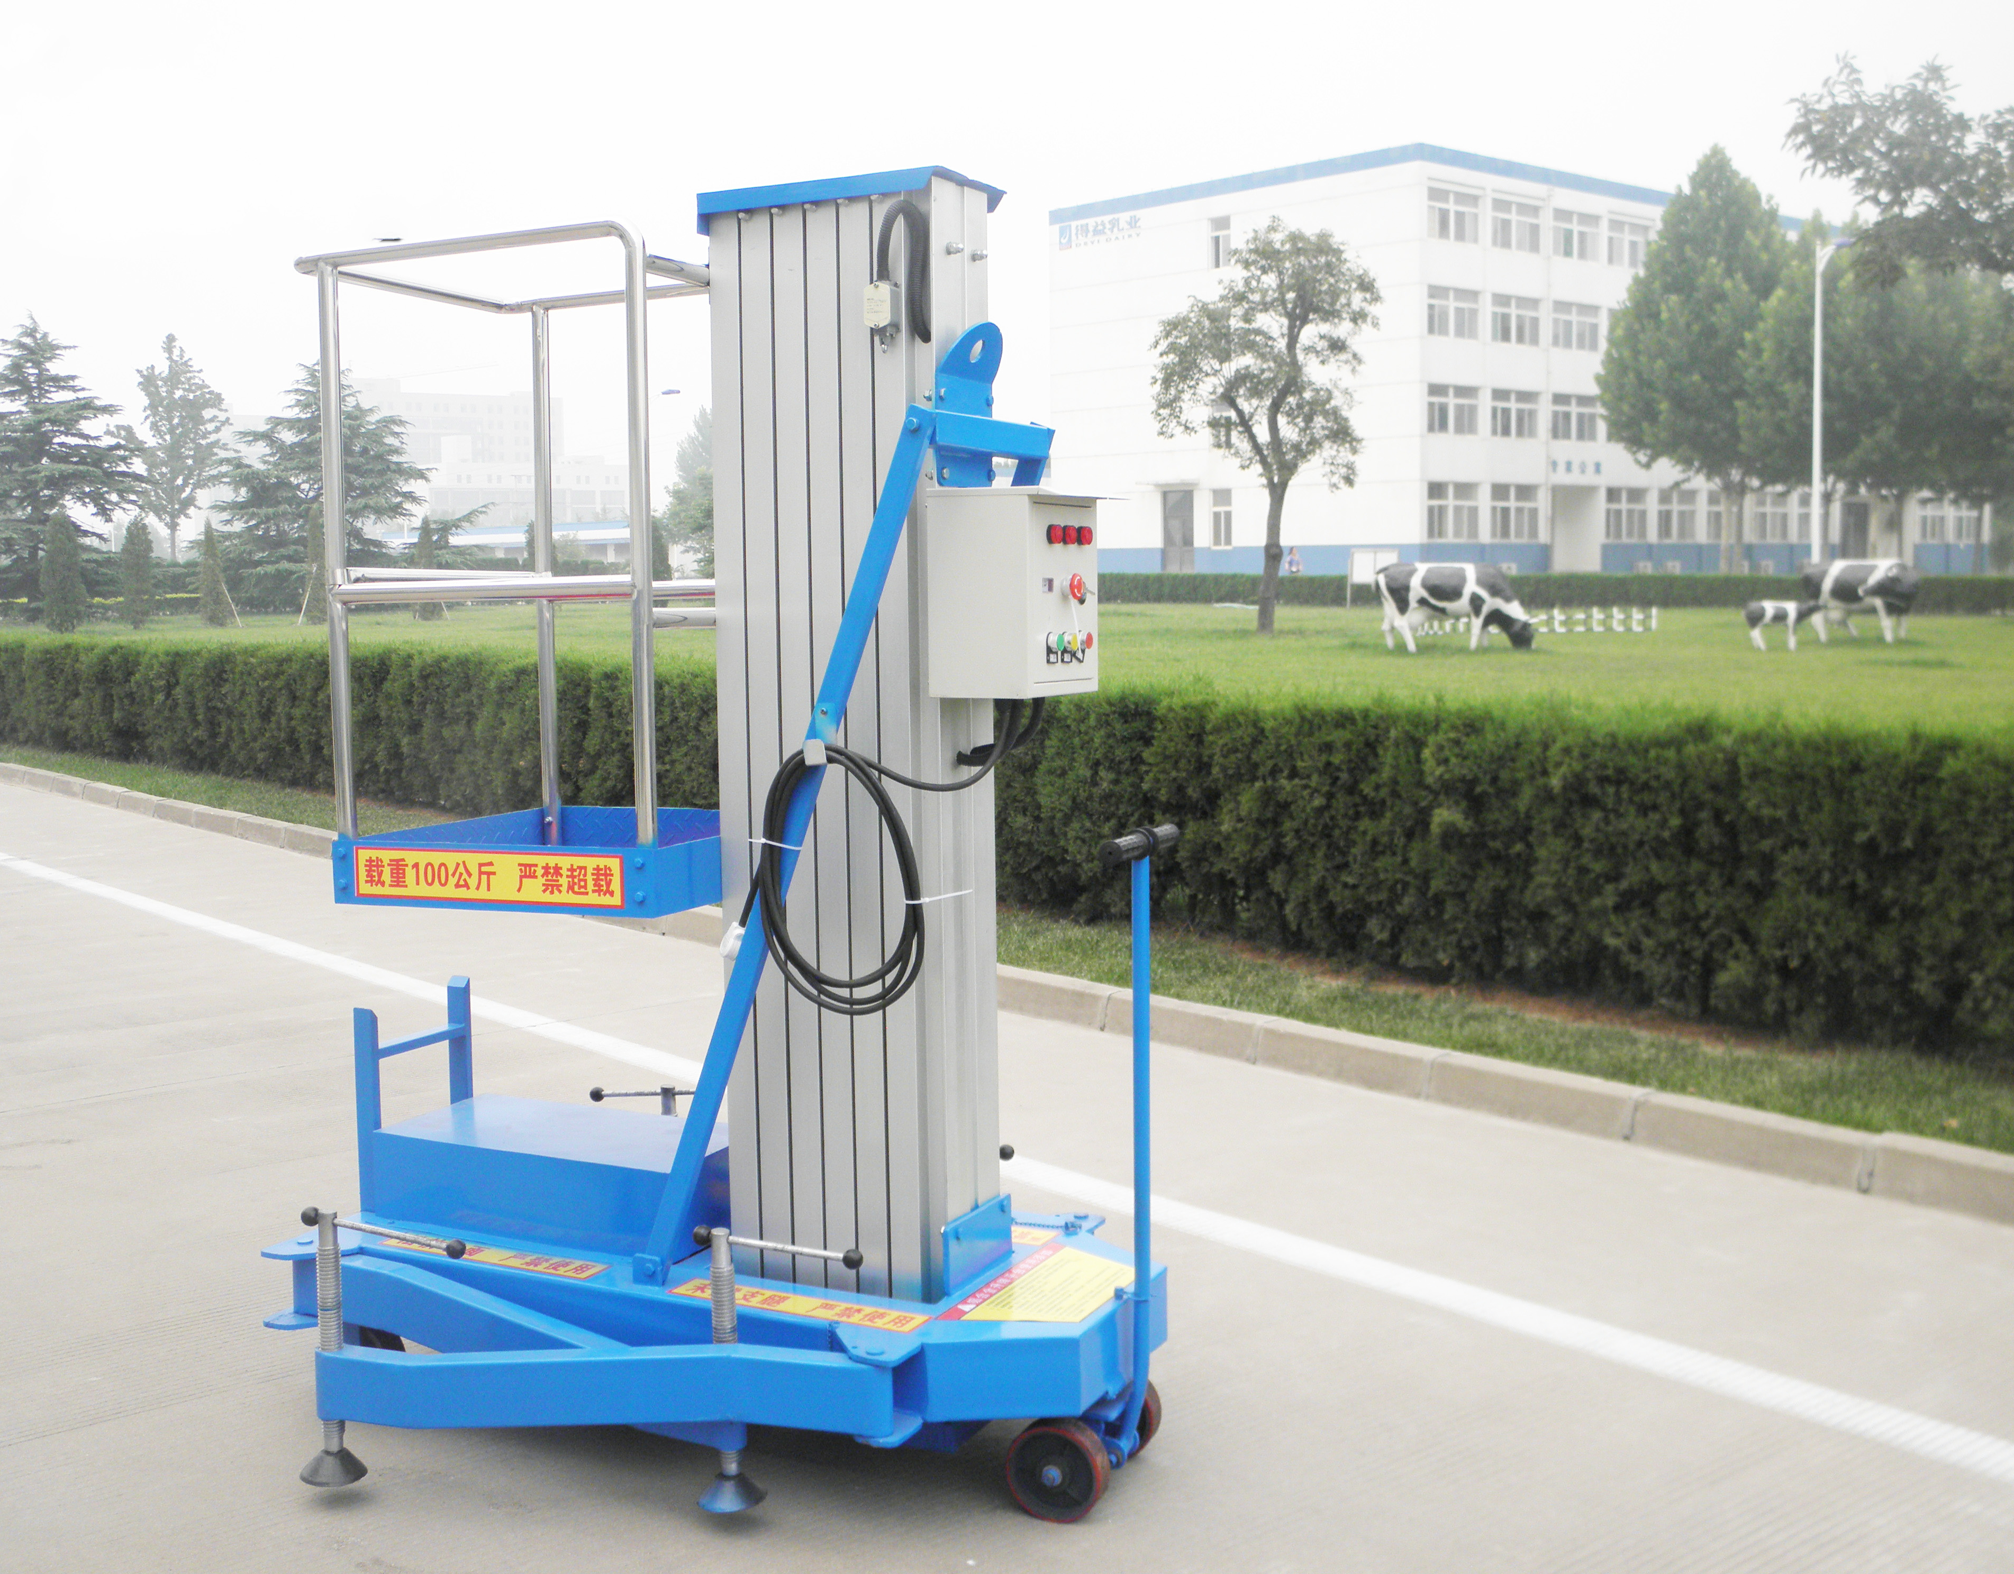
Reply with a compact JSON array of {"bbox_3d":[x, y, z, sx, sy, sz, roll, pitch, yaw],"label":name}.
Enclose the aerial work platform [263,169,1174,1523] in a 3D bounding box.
[{"bbox_3d":[-0.470,0.085,3.299,1.427,2.002,0.937,2,7,25],"label":"aerial work platform"}]

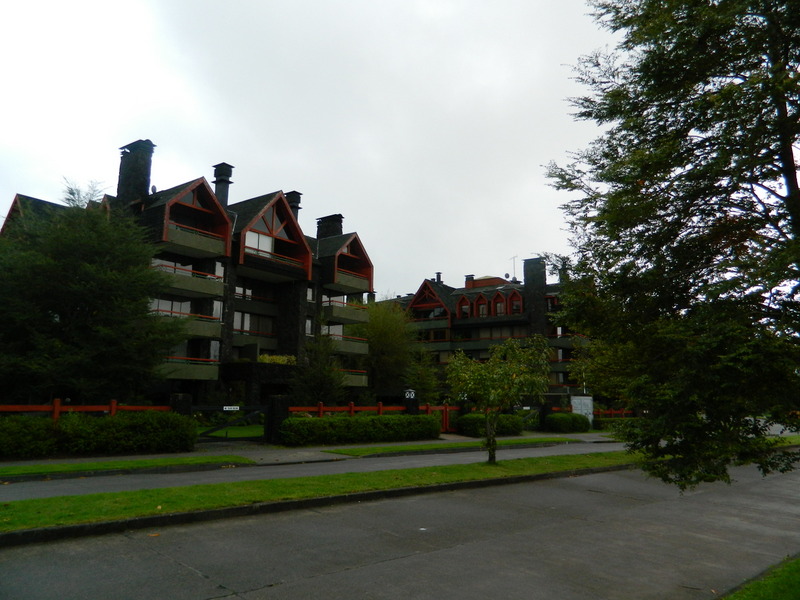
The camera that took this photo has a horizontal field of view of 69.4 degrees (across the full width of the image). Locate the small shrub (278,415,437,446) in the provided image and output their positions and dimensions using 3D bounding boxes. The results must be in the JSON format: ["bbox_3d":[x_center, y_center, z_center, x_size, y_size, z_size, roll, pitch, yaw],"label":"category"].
[{"bbox_3d":[-1.369,5.228,23.508,7.272,1.066,1.300,10,-13,-41],"label":"small shrub"}]

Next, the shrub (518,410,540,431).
[{"bbox_3d":[7.991,7.510,35.997,1.198,1.202,1.198,1,-10,0],"label":"shrub"}]

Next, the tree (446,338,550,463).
[{"bbox_3d":[2.717,2.741,15.885,2.842,3.372,2.842,1,-10,0],"label":"tree"}]

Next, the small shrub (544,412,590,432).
[{"bbox_3d":[10.043,7.326,34.610,2.655,1.124,1.400,10,-13,-41],"label":"small shrub"}]

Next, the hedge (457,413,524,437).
[{"bbox_3d":[4.703,6.390,29.776,3.832,1.135,1.300,10,-13,-41],"label":"hedge"}]

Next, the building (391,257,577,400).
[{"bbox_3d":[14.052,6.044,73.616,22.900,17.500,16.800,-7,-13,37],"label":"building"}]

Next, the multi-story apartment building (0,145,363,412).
[{"bbox_3d":[-16.361,0.900,46.409,21.500,17.300,20.000,-7,-13,37],"label":"multi-story apartment building"}]

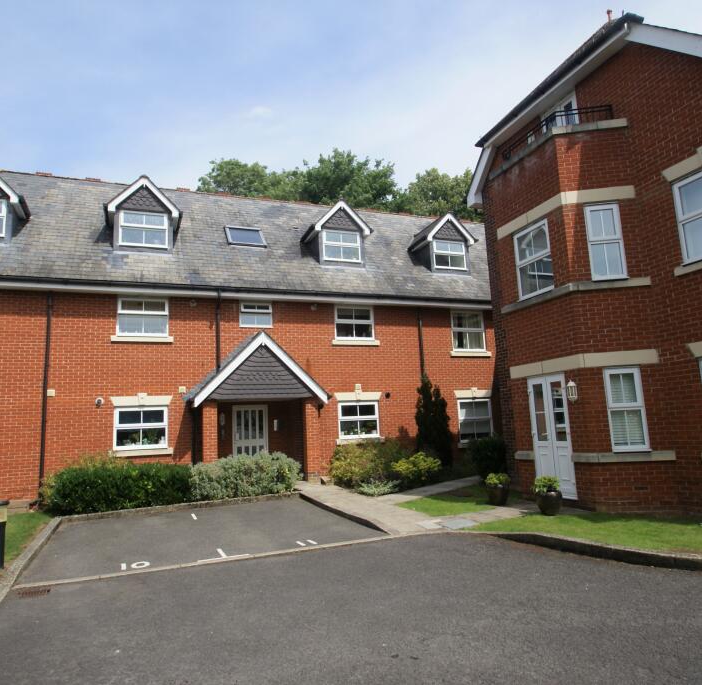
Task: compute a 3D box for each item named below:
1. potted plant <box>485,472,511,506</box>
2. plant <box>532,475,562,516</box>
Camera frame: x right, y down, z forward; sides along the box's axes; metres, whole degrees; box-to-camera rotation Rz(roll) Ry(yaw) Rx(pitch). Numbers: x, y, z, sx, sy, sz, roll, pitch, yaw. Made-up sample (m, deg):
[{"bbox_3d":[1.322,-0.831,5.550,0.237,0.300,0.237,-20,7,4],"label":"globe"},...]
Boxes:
[{"bbox_3d":[2.558,2.542,7.911,0.410,0.522,0.410,-4,-8,17],"label":"potted plant"},{"bbox_3d":[3.071,2.383,7.135,0.426,0.584,0.426,-5,-9,22],"label":"plant"}]

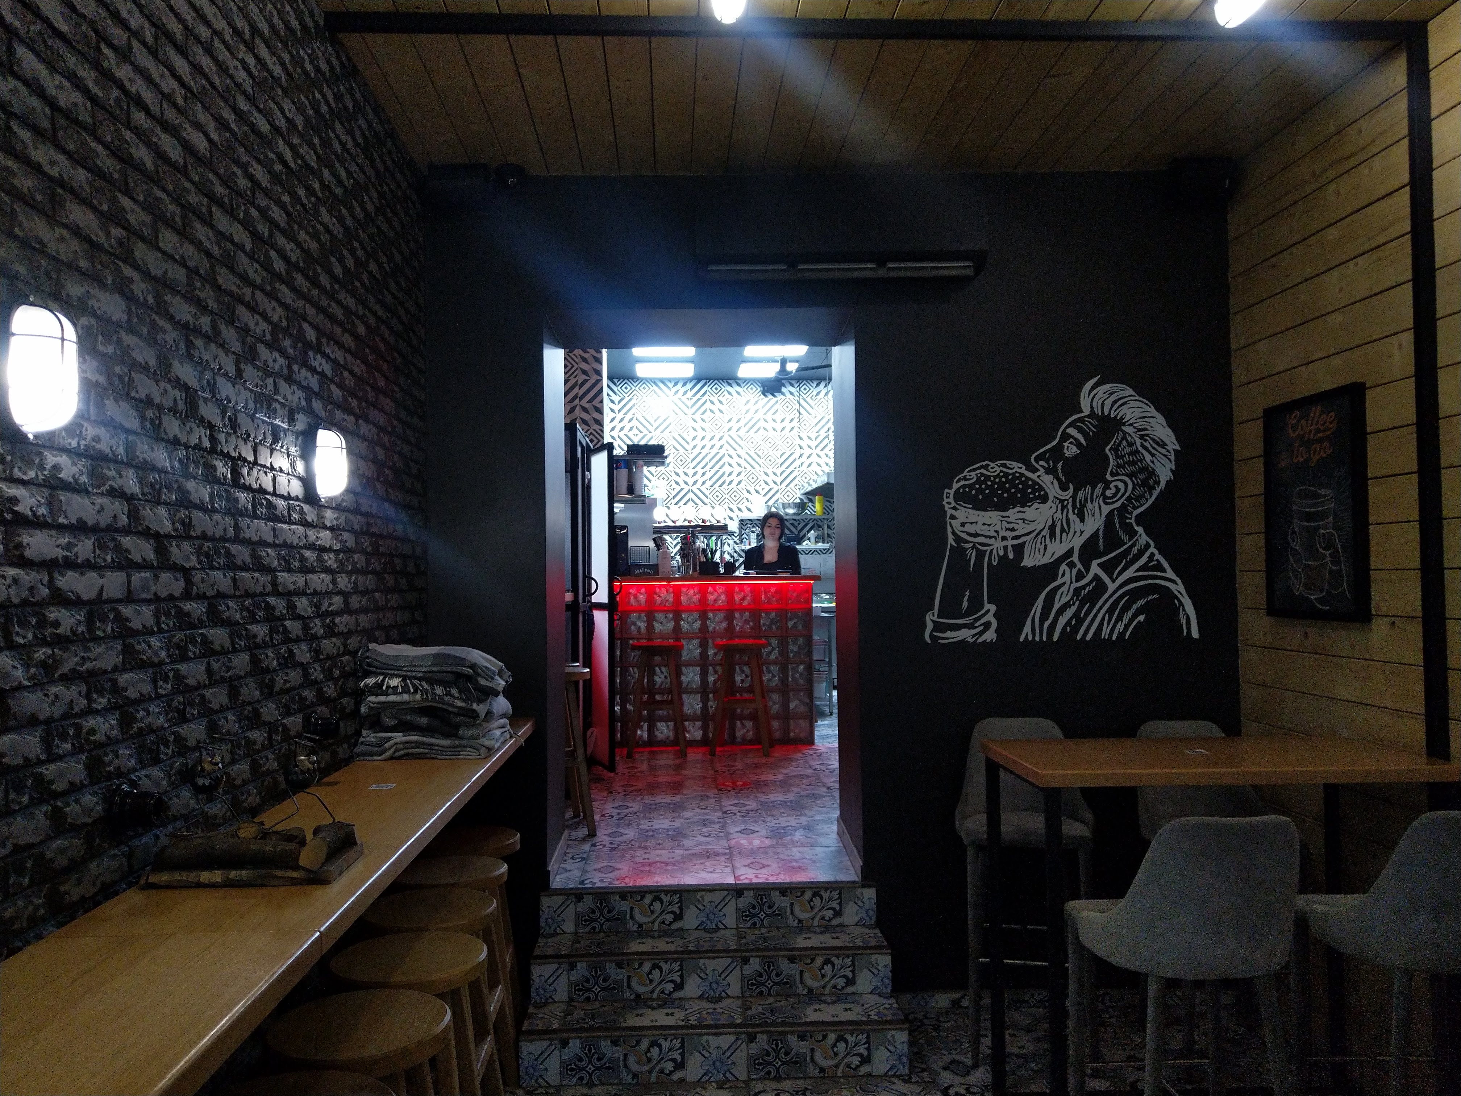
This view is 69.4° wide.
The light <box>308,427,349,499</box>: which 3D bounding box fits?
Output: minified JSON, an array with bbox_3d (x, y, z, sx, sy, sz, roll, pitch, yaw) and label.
[{"bbox_3d":[-1.017,-0.215,2.694,0.081,0.198,0.134,0,-2,-3],"label":"light"}]

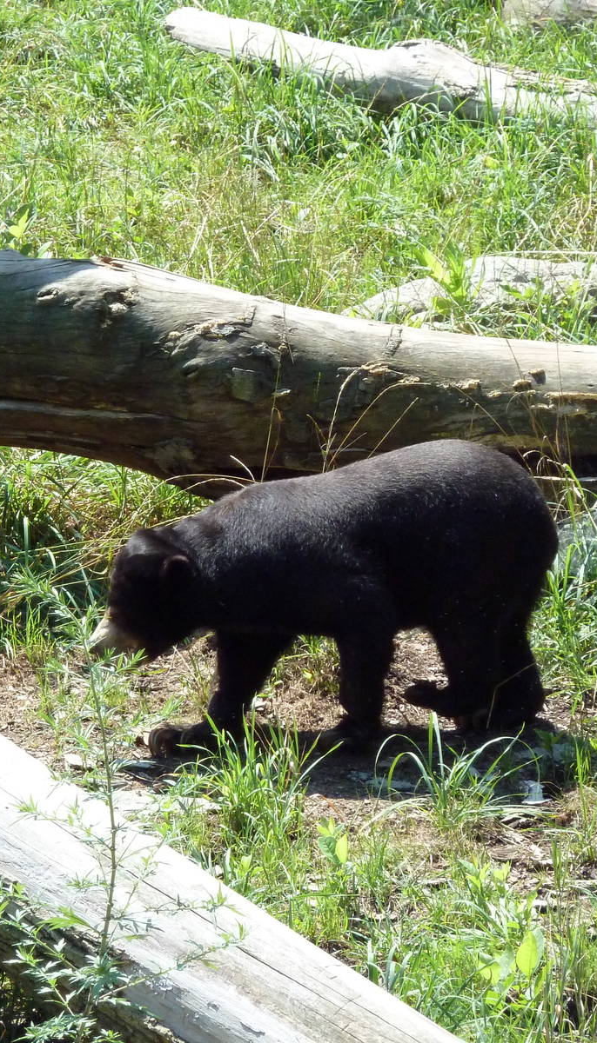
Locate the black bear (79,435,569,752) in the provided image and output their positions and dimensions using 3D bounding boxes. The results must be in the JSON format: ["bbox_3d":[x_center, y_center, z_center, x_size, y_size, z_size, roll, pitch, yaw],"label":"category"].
[{"bbox_3d":[0.063,0.178,16.700,1.150,0.730,0.430,-4,15,-14],"label":"black bear"}]

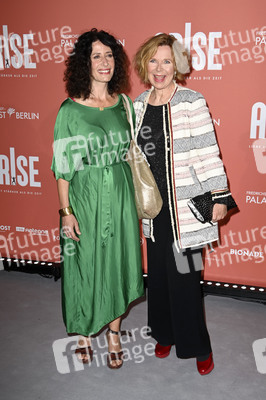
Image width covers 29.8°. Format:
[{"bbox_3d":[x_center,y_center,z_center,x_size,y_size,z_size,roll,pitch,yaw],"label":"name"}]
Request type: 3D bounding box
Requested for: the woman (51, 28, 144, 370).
[{"bbox_3d":[-0.155,0.034,2.594,0.540,1.745,0.400,0,16,-5],"label":"woman"}]

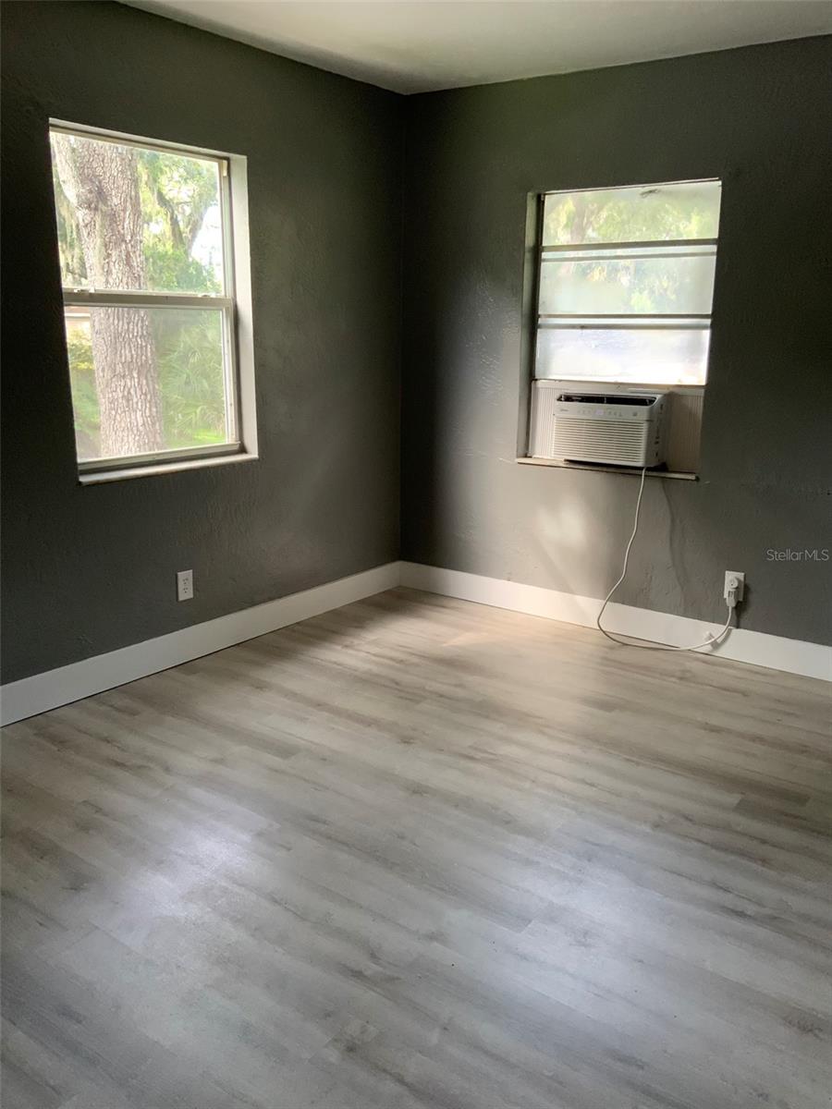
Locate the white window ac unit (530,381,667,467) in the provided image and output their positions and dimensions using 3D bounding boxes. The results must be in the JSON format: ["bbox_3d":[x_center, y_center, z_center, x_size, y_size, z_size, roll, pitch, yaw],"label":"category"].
[{"bbox_3d":[0.892,-0.596,4.262,0.490,0.320,0.330,11,17,35],"label":"white window ac unit"}]

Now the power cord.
[{"bbox_3d":[1.105,0.034,4.080,0.600,0.820,0.150,11,17,35],"label":"power cord"}]

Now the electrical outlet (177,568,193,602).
[{"bbox_3d":[-0.954,0.131,3.870,0.012,0.120,0.075,11,17,35],"label":"electrical outlet"}]

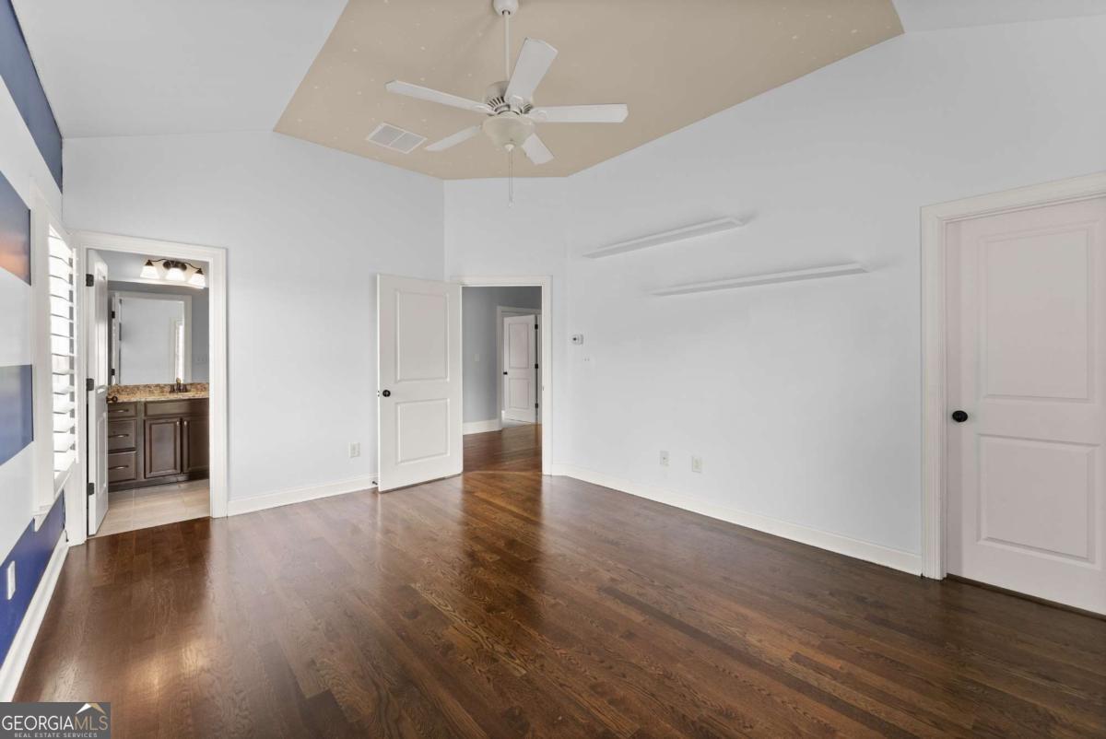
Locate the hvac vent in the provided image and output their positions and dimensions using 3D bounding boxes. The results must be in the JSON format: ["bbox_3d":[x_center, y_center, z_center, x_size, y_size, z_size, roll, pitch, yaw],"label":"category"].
[{"bbox_3d":[-1.390,-2.050,3.840,0.380,0.030,0.380,2,2,45],"label":"hvac vent"}]

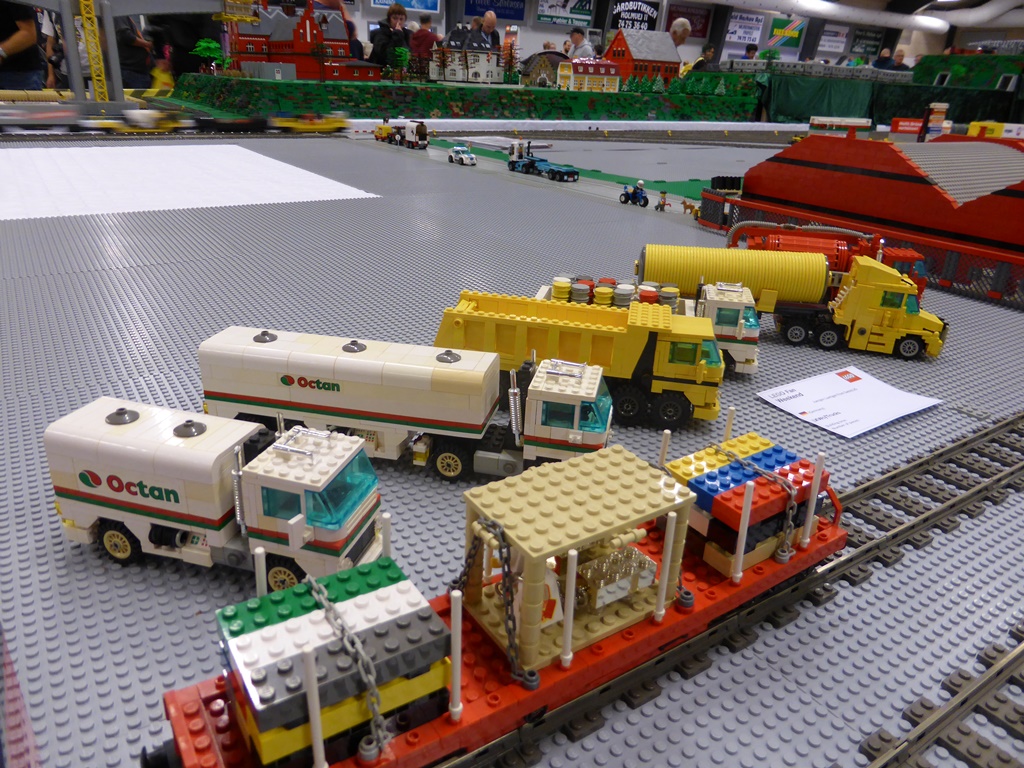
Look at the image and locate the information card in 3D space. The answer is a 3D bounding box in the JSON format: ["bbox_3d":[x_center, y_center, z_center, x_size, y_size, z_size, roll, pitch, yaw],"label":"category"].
[{"bbox_3d":[0.296,0.013,0.620,0.138,0.007,0.093,-12,27,-29],"label":"information card"}]

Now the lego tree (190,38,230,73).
[{"bbox_3d":[-1.508,-1.644,3.558,0.185,0.185,0.170,-4,24,-15],"label":"lego tree"}]

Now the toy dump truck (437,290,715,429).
[{"bbox_3d":[0.052,-0.022,0.564,0.217,0.081,0.060,8,24,12],"label":"toy dump truck"}]

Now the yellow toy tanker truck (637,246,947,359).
[{"bbox_3d":[0.280,-0.089,0.728,0.305,0.091,0.062,7,24,11],"label":"yellow toy tanker truck"}]

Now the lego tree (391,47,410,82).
[{"bbox_3d":[-0.574,-1.643,3.657,0.100,0.180,0.100,-4,24,-15],"label":"lego tree"}]

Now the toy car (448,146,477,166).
[{"bbox_3d":[-0.147,-0.689,2.138,0.049,0.050,0.104,-12,27,-31],"label":"toy car"}]

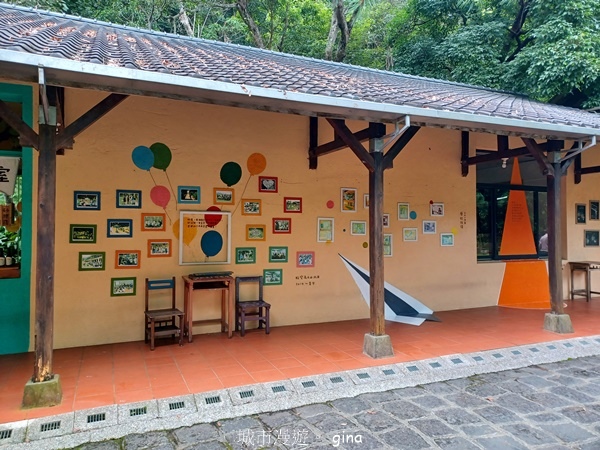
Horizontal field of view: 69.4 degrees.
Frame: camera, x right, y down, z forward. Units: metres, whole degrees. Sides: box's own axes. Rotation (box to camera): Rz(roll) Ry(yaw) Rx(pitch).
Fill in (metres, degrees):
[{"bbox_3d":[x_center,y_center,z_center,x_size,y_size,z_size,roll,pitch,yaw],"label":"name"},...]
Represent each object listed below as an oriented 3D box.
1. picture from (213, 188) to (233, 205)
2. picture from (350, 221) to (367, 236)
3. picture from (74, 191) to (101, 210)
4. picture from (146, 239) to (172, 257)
[{"bbox_3d":[-1.007,-0.376,5.780,0.283,0.222,0.030,0,-1,-24],"label":"picture"},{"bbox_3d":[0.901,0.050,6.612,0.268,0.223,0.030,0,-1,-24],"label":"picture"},{"bbox_3d":[-2.620,-0.295,5.347,0.285,0.226,0.028,0,-1,-23],"label":"picture"},{"bbox_3d":[-1.830,0.309,5.670,0.297,0.230,0.028,0,-1,-23],"label":"picture"}]

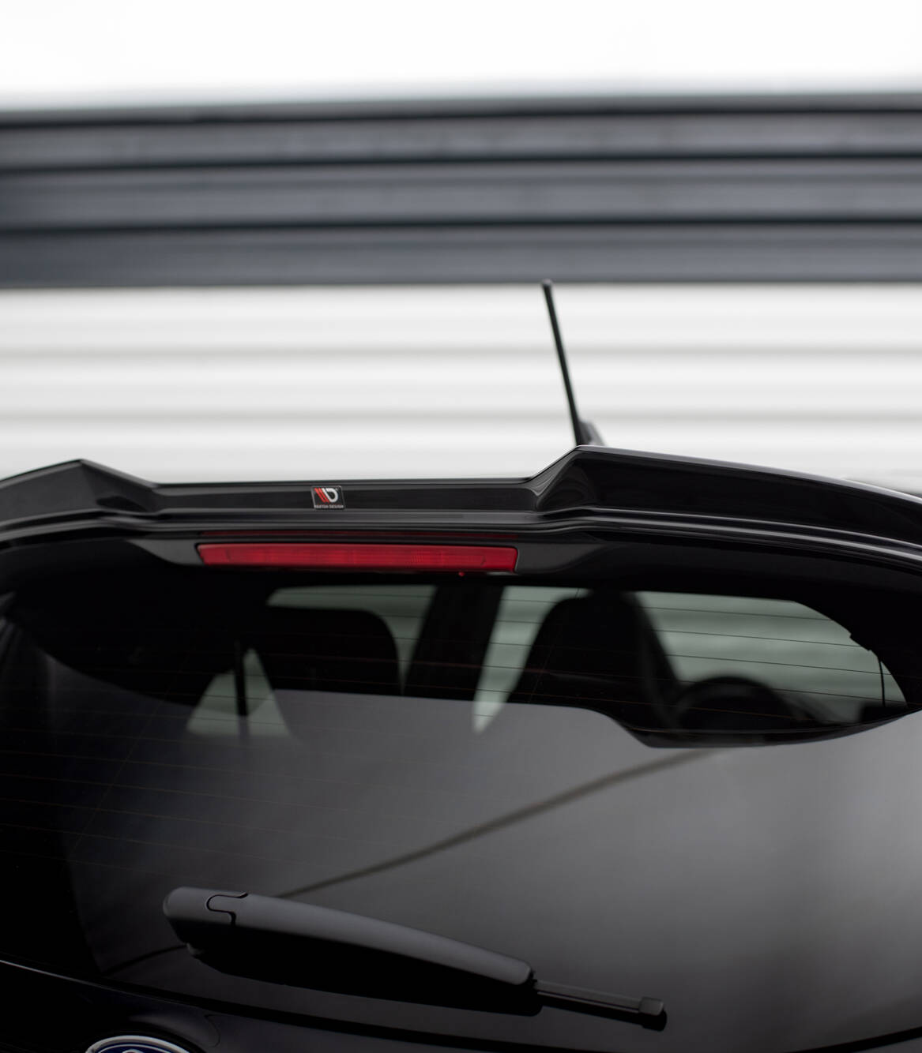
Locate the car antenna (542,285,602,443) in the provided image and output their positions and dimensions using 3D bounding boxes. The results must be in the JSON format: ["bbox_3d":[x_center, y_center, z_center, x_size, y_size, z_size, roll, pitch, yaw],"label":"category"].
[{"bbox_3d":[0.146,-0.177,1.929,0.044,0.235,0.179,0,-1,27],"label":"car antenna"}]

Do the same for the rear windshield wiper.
[{"bbox_3d":[-0.053,0.315,1.151,0.416,0.060,0.062,0,-1,27],"label":"rear windshield wiper"}]

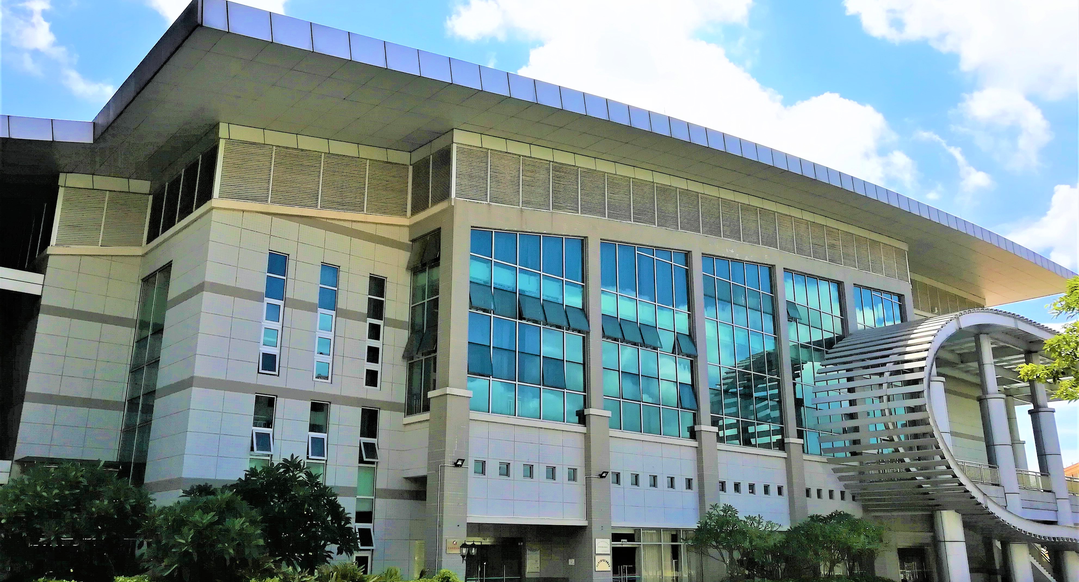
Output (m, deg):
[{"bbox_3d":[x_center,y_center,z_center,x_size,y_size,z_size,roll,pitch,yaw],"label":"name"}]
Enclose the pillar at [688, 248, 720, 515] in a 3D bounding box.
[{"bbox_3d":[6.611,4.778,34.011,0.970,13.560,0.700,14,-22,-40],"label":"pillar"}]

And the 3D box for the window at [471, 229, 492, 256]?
[{"bbox_3d":[-2.032,-1.653,29.195,1.050,0.970,0.100,14,-22,-39],"label":"window"}]

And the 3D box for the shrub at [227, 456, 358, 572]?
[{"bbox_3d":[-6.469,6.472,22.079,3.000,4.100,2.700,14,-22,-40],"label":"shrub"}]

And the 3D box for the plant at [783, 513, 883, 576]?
[{"bbox_3d":[12.693,11.228,35.812,4.600,3.680,3.600,14,-22,-39],"label":"plant"}]

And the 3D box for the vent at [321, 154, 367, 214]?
[{"bbox_3d":[-6.737,-3.686,29.115,1.700,2.100,0.150,14,-22,-39],"label":"vent"}]

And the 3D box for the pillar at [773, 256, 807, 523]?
[{"bbox_3d":[11.508,5.744,38.566,1.122,14.076,0.663,15,-22,-40],"label":"pillar"}]

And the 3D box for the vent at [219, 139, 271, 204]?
[{"bbox_3d":[-9.297,-3.787,26.821,1.600,2.100,0.150,14,-22,-39],"label":"vent"}]

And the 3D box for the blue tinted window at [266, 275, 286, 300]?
[{"bbox_3d":[-7.846,-0.091,24.957,0.600,0.700,0.100,14,-22,-40],"label":"blue tinted window"}]

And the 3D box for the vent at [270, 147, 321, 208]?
[{"bbox_3d":[-7.663,-3.533,26.398,1.612,2.020,0.143,15,-22,-40],"label":"vent"}]

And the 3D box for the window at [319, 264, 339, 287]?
[{"bbox_3d":[-6.618,-0.453,26.465,0.581,0.704,0.082,15,-22,-40],"label":"window"}]

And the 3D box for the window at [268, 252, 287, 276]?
[{"bbox_3d":[-8.268,-0.797,26.501,0.630,0.720,0.100,14,-22,-39],"label":"window"}]

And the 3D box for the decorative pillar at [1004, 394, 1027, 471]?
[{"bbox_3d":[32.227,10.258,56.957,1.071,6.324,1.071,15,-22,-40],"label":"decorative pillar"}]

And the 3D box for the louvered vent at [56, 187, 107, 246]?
[{"bbox_3d":[-14.838,-2.380,27.306,1.326,2.020,0.143,15,-22,-40],"label":"louvered vent"}]

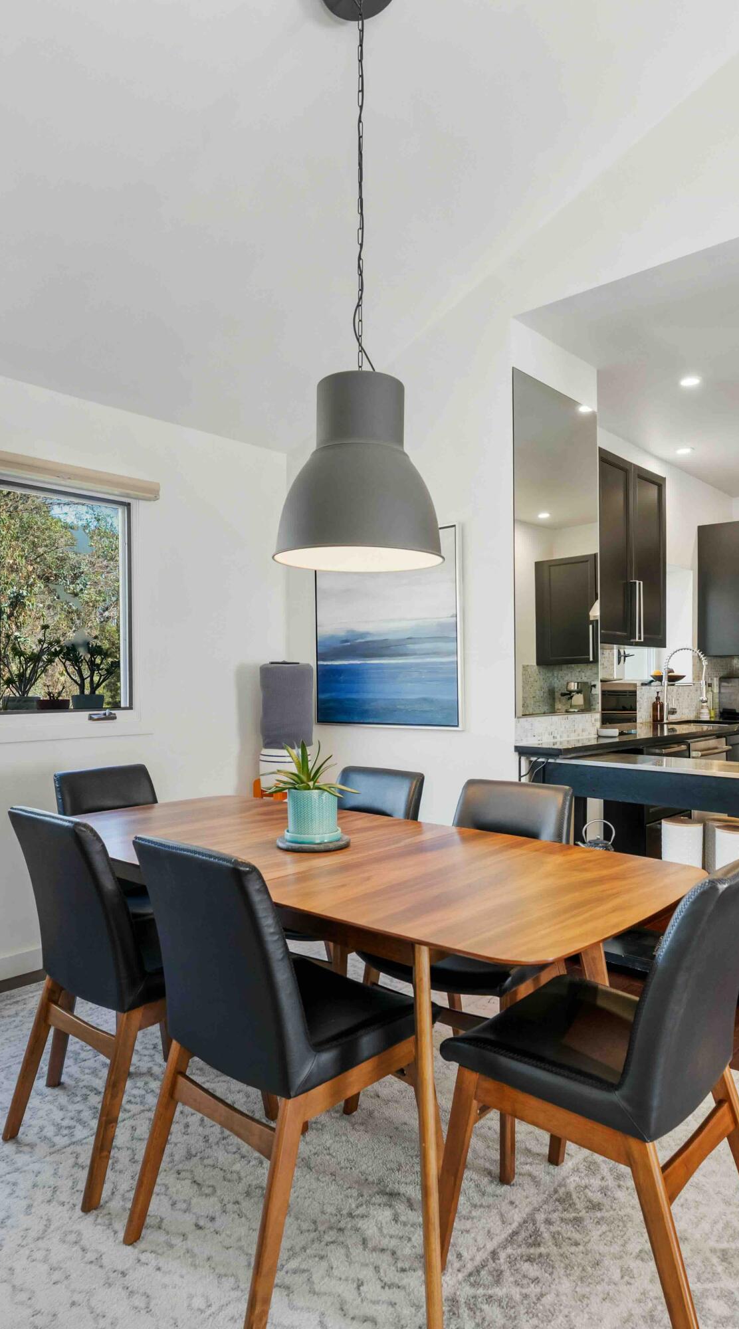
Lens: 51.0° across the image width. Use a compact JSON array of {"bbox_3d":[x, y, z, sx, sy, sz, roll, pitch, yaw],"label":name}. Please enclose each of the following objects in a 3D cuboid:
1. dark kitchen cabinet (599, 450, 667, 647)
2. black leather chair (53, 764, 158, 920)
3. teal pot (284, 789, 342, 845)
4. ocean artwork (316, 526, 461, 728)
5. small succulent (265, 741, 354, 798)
[{"bbox_3d":[1.366,-0.617,4.523,0.390,1.025,0.950,0,0,42],"label":"dark kitchen cabinet"},{"bbox_3d":[-0.829,0.843,2.767,0.480,0.890,0.590,0,0,-42],"label":"black leather chair"},{"bbox_3d":[-0.165,0.445,2.285,0.168,0.137,0.168,0,0,0],"label":"teal pot"},{"bbox_3d":[0.066,-0.167,3.822,0.945,0.950,0.040,0,0,42],"label":"ocean artwork"},{"bbox_3d":[-0.177,0.306,2.283,0.250,0.165,0.240,0,0,0],"label":"small succulent"}]

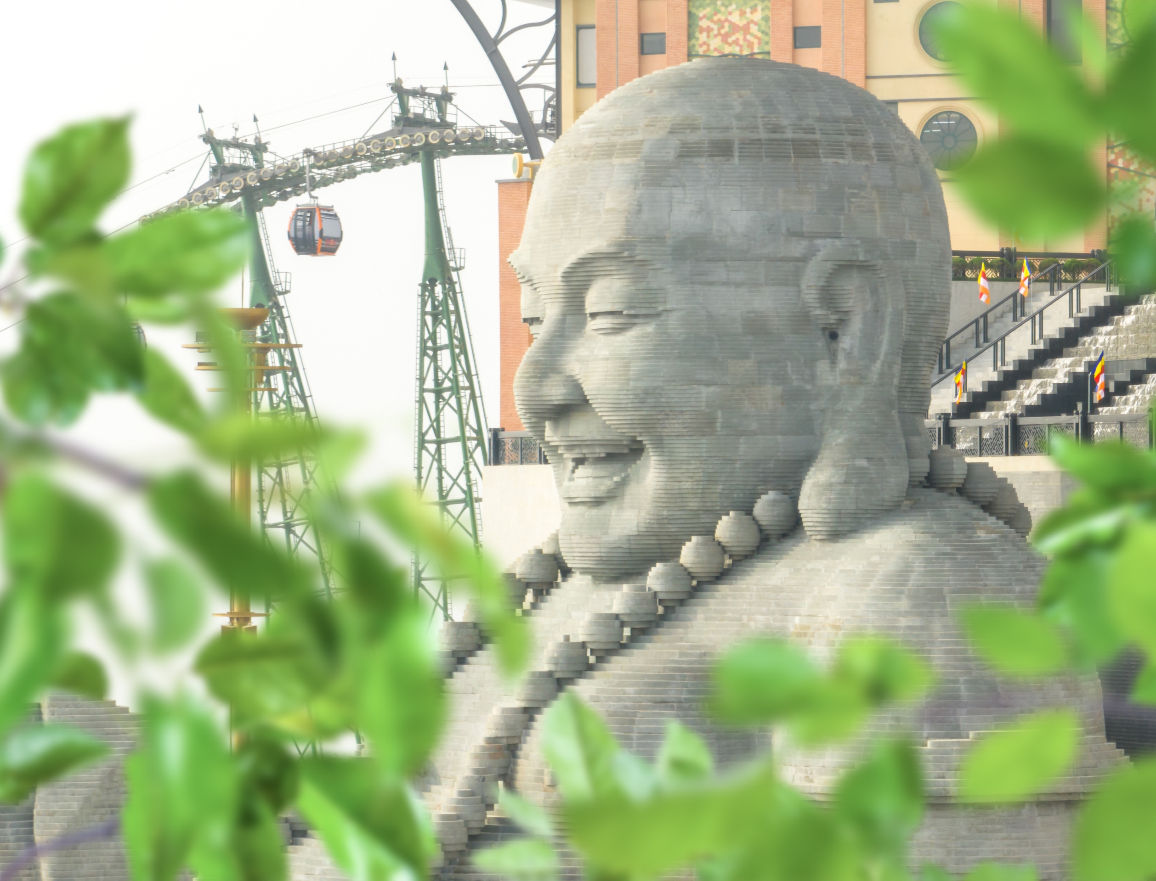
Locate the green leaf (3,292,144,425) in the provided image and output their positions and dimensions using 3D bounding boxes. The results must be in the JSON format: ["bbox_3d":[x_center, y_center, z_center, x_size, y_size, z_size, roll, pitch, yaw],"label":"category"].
[{"bbox_3d":[-0.332,-0.054,3.600,0.089,0.084,0.030,0,0,0],"label":"green leaf"}]

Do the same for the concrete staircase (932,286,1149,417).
[{"bbox_3d":[14.176,-2.642,172.000,7.000,4.500,4.500,0,0,-38],"label":"concrete staircase"}]

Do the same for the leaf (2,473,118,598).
[{"bbox_3d":[-0.283,0.052,3.000,0.060,0.069,0.025,0,0,0],"label":"leaf"}]

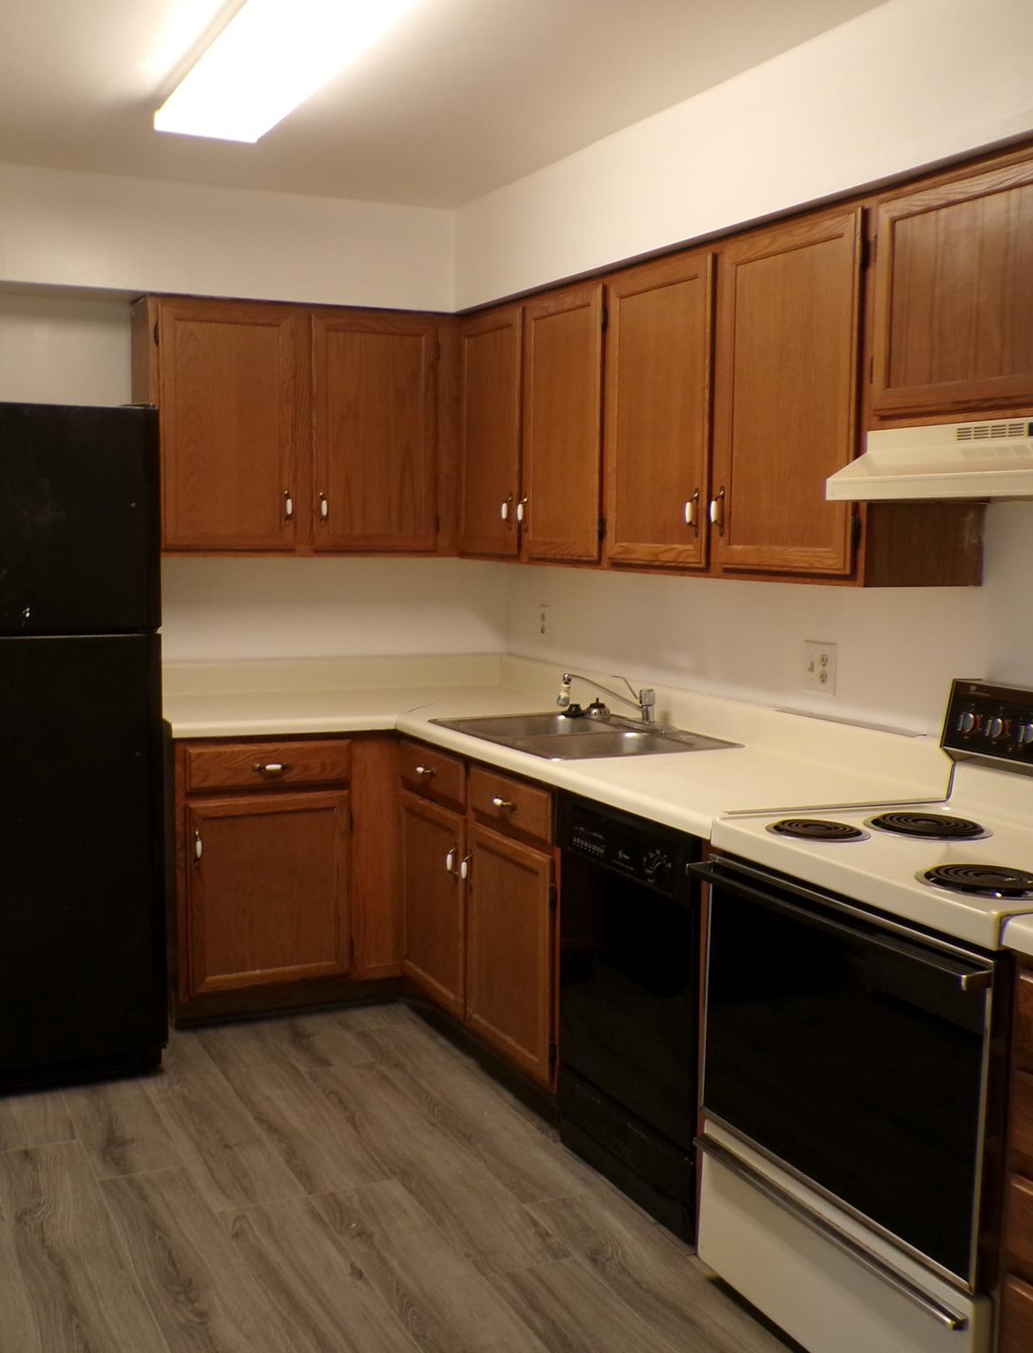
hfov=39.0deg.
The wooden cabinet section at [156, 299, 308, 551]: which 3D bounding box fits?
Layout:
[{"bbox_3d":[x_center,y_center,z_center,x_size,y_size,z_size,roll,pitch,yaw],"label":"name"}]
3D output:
[{"bbox_3d":[-0.916,-0.739,4.457,0.412,0.717,0.310,-2,7,-26],"label":"wooden cabinet section"}]

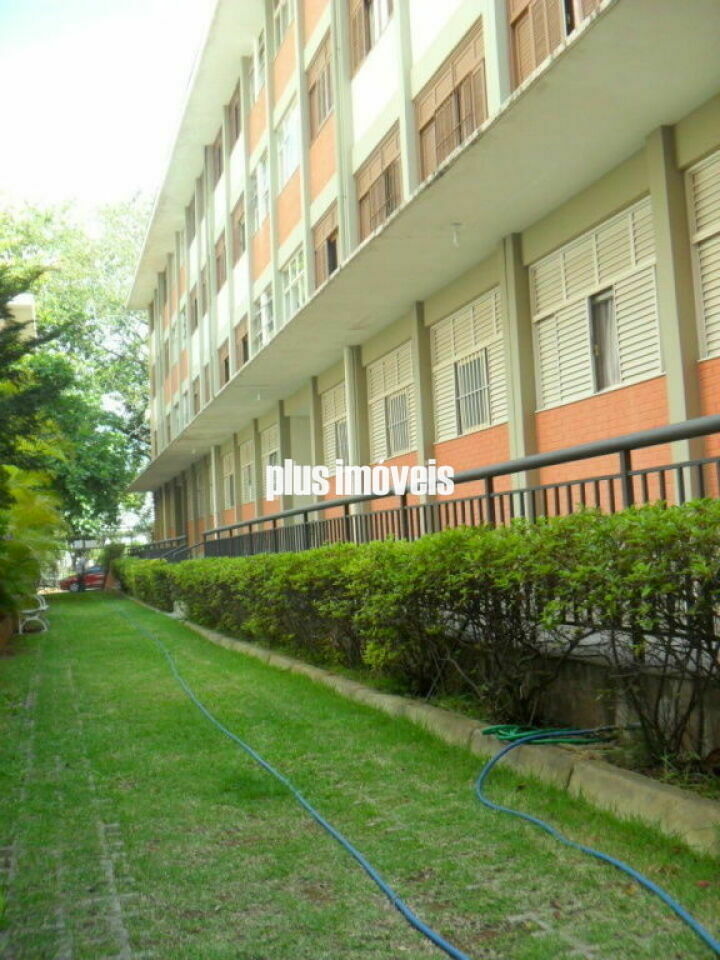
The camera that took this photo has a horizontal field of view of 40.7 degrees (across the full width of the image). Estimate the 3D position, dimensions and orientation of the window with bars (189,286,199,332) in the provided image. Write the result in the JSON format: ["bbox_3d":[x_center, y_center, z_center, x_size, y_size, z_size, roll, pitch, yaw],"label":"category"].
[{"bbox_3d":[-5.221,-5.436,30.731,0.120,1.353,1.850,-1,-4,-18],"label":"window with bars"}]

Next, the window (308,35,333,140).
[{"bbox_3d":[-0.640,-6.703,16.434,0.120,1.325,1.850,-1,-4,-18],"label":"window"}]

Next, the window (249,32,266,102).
[{"bbox_3d":[-2.231,-8.926,20.957,0.120,1.328,2.182,-1,-4,-18],"label":"window"}]

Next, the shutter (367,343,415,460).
[{"bbox_3d":[0.520,-1.040,13.265,0.120,1.447,2.207,-2,-4,-18],"label":"shutter"}]

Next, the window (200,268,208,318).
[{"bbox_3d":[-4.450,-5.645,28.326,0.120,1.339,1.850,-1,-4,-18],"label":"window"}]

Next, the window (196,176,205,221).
[{"bbox_3d":[-4.467,-8.301,27.903,0.120,1.305,2.160,-1,-4,-18],"label":"window"}]

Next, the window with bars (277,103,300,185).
[{"bbox_3d":[-1.357,-6.364,18.415,0.120,1.395,2.205,-1,-4,-18],"label":"window with bars"}]

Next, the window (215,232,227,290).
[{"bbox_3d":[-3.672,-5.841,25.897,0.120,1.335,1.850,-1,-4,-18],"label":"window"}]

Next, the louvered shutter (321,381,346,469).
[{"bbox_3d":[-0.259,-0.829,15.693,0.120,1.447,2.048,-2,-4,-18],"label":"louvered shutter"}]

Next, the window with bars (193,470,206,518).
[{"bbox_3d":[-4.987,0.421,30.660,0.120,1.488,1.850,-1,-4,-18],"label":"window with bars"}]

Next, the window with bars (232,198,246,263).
[{"bbox_3d":[-2.853,-5.977,23.058,0.120,1.395,2.182,-1,-4,-18],"label":"window with bars"}]

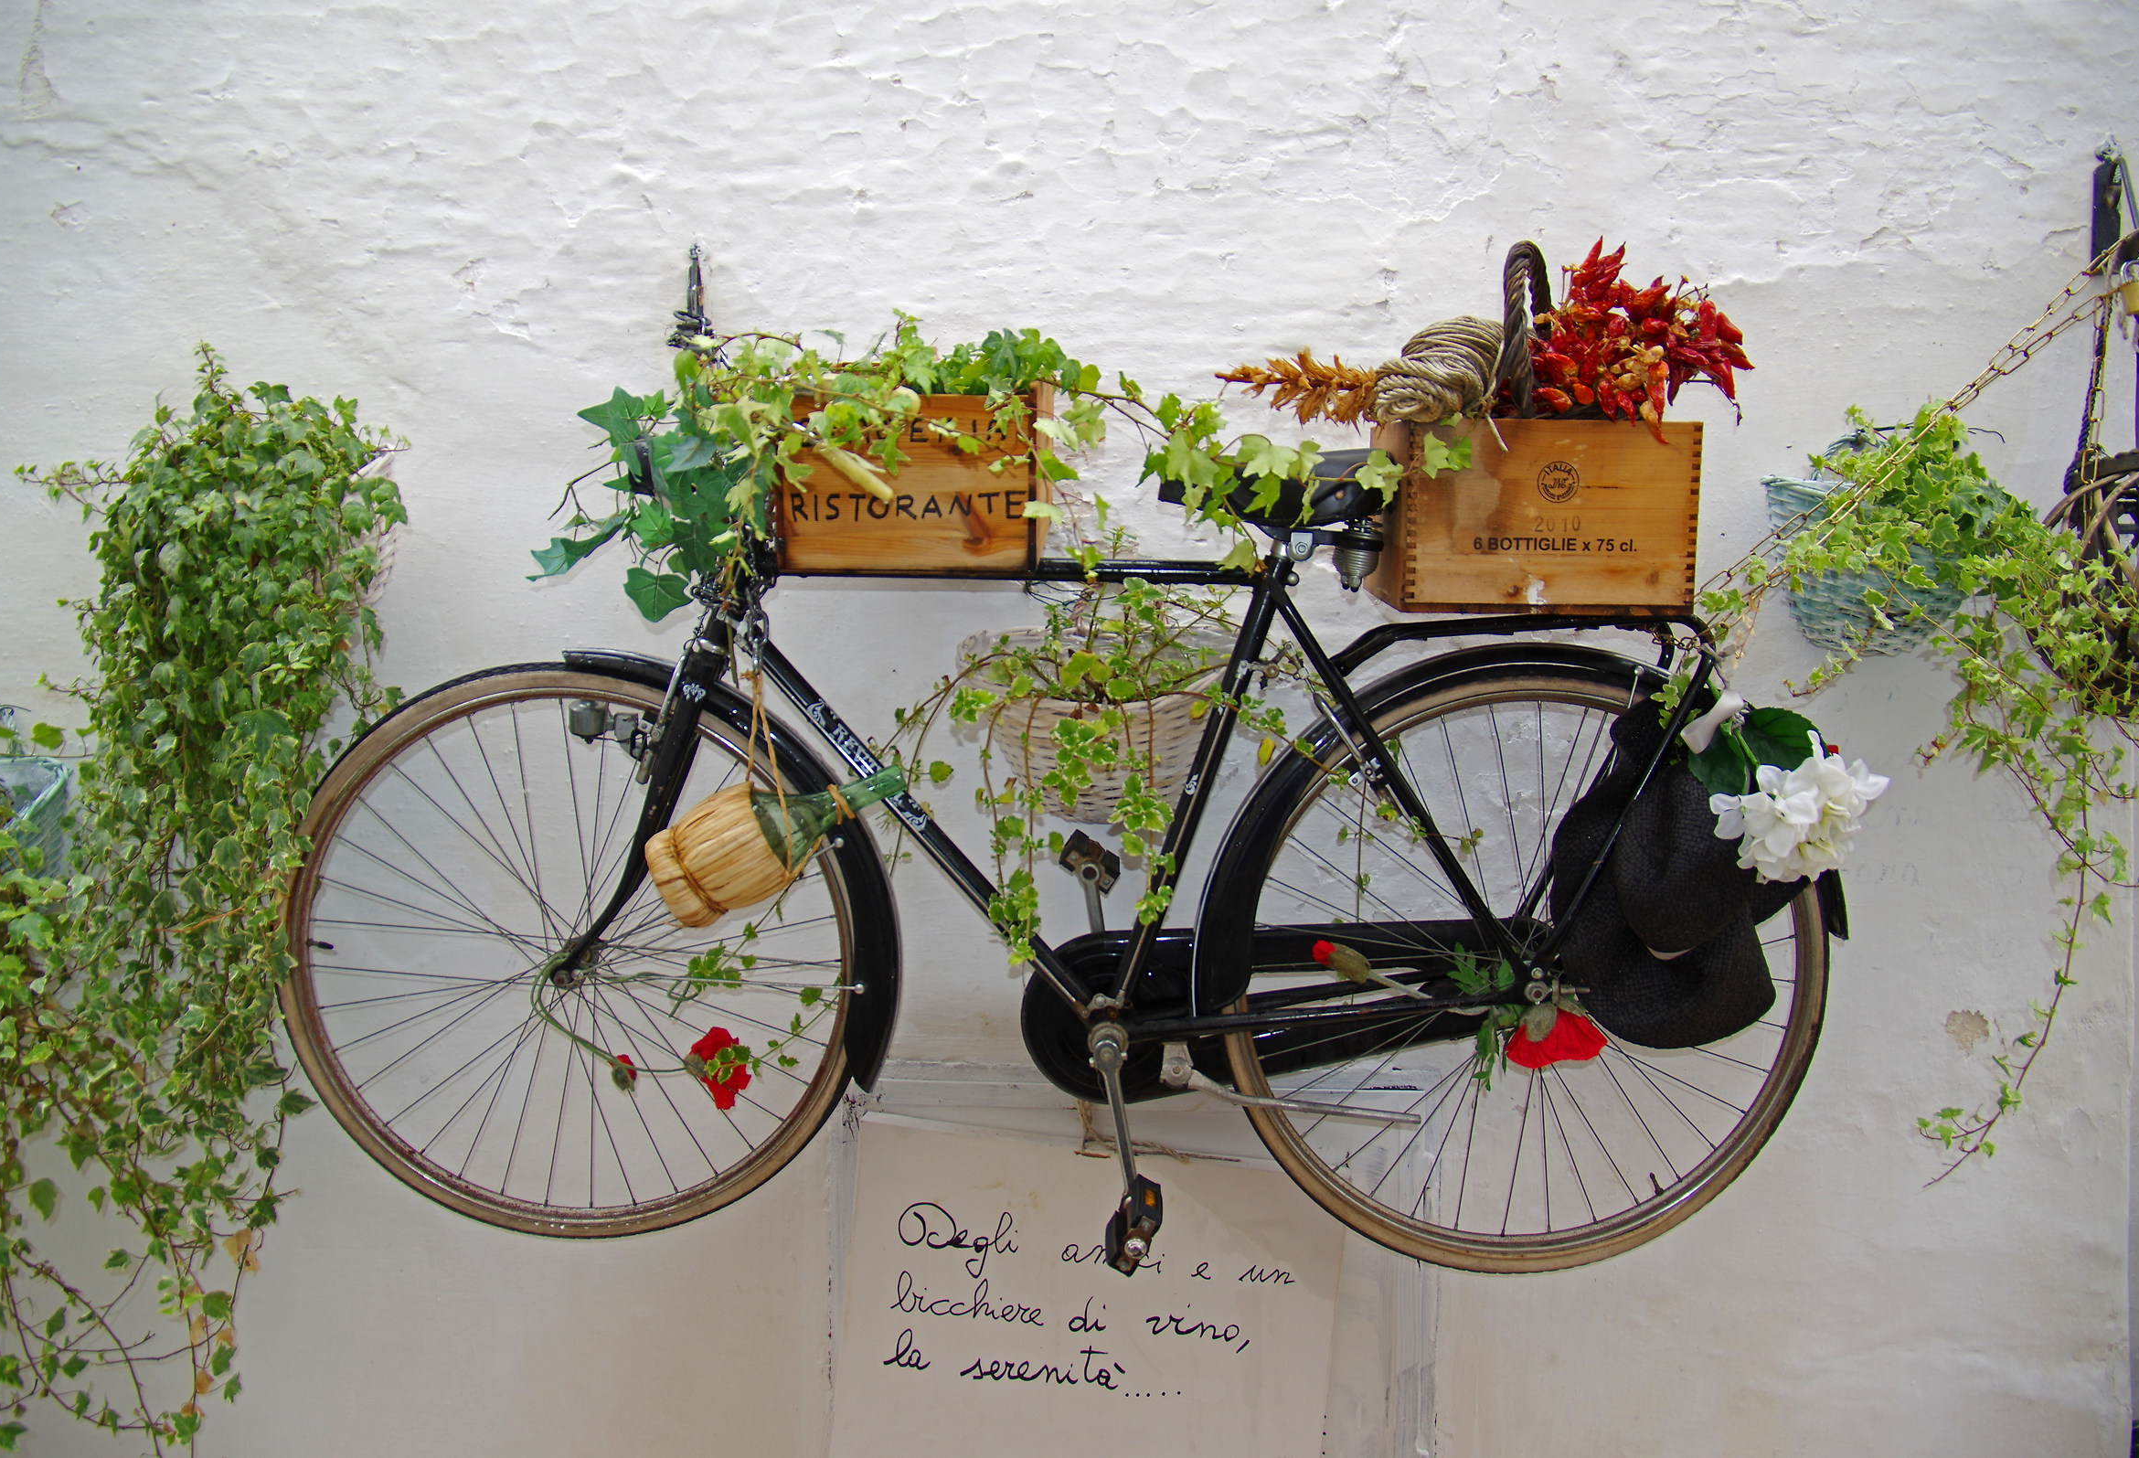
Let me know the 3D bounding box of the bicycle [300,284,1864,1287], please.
[{"bbox_3d":[-0.011,0.116,1.664,1.800,1.030,0.520,2,7,1],"label":"bicycle"}]

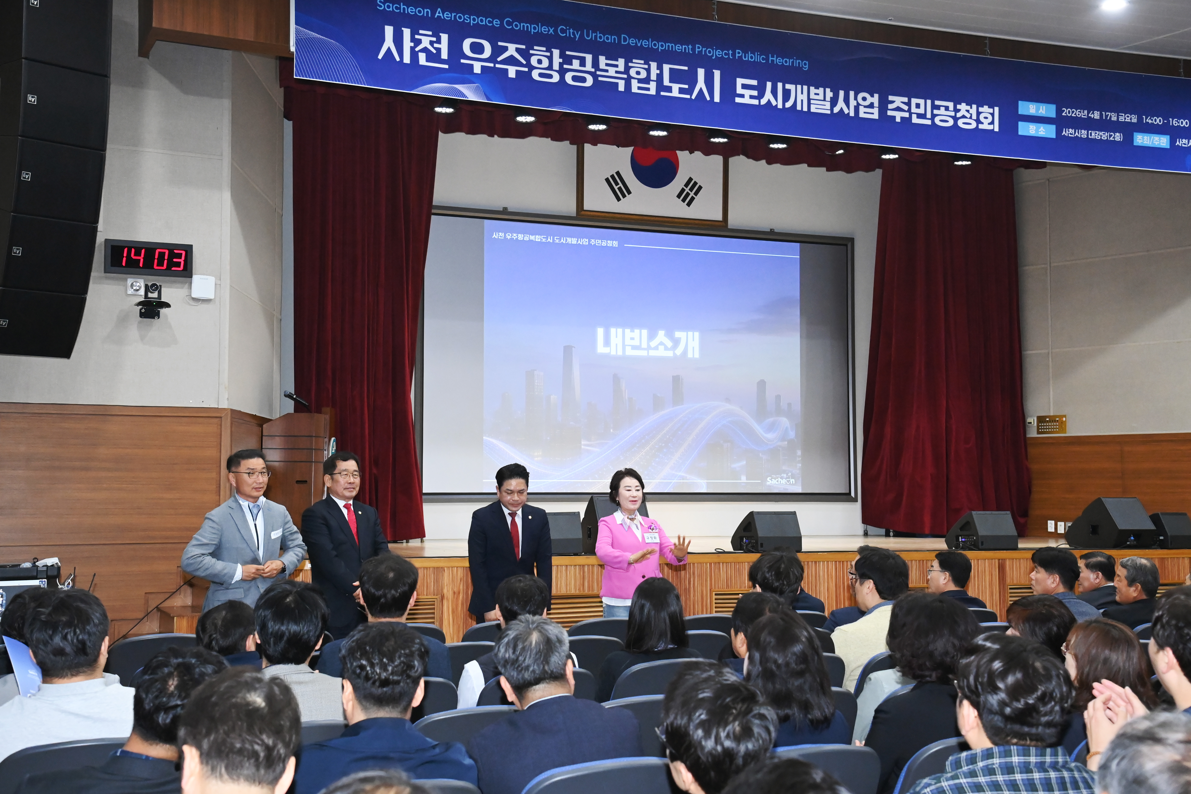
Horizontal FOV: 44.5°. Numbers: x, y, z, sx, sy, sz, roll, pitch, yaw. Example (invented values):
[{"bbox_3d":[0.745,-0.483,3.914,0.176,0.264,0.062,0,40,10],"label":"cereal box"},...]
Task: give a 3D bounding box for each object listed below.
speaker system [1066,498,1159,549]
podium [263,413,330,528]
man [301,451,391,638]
[{"bbox_3d":[4.792,1.167,13.555,0.487,0.457,0.638,2,-5,-29],"label":"speaker system"},{"bbox_3d":[-2.304,0.661,11.500,0.530,1.100,0.680,0,-4,0],"label":"podium"},{"bbox_3d":[-1.370,1.178,7.950,0.500,1.750,0.330,3,-5,-40],"label":"man"}]

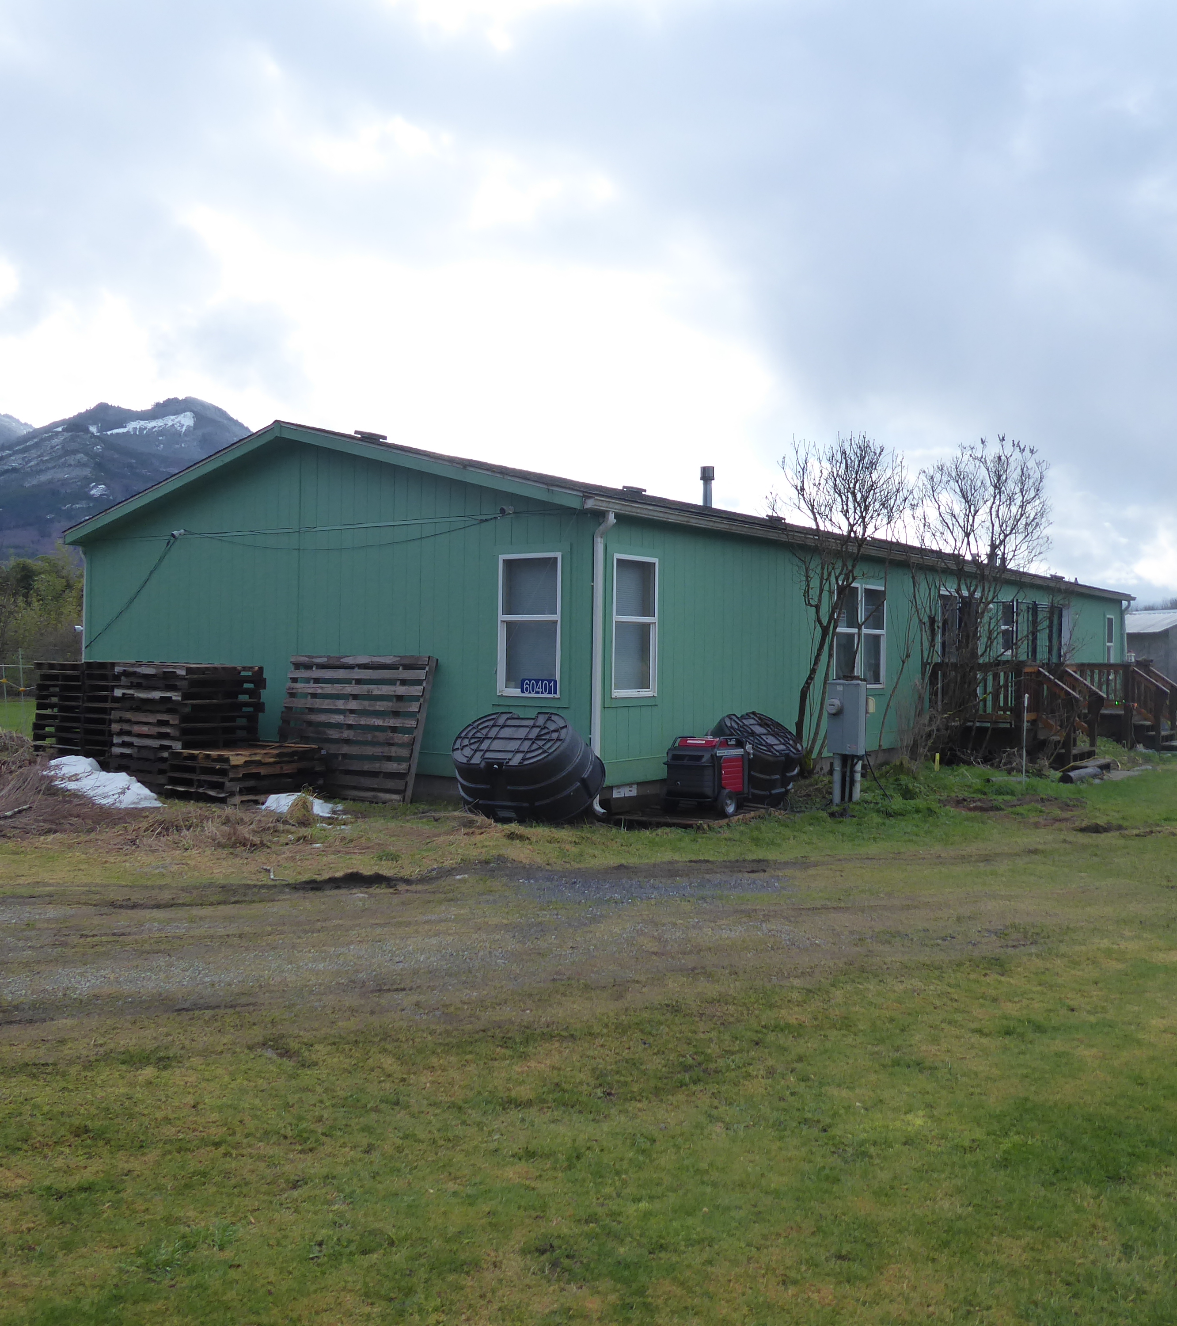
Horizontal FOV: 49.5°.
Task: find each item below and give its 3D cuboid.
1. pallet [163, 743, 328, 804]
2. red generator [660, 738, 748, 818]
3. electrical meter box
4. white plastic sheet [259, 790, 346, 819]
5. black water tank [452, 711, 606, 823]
[{"bbox_3d":[-3.557,1.141,13.166,0.990,0.475,1.267,1,0,30],"label":"pallet"},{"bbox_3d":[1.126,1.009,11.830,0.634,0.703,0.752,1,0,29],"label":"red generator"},{"bbox_3d":[2.557,0.560,12.672,0.346,0.752,0.218,1,0,36],"label":"electrical meter box"},{"bbox_3d":[-2.689,1.288,11.979,0.772,0.178,0.446,1,0,27],"label":"white plastic sheet"},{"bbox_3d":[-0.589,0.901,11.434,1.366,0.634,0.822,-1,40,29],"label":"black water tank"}]

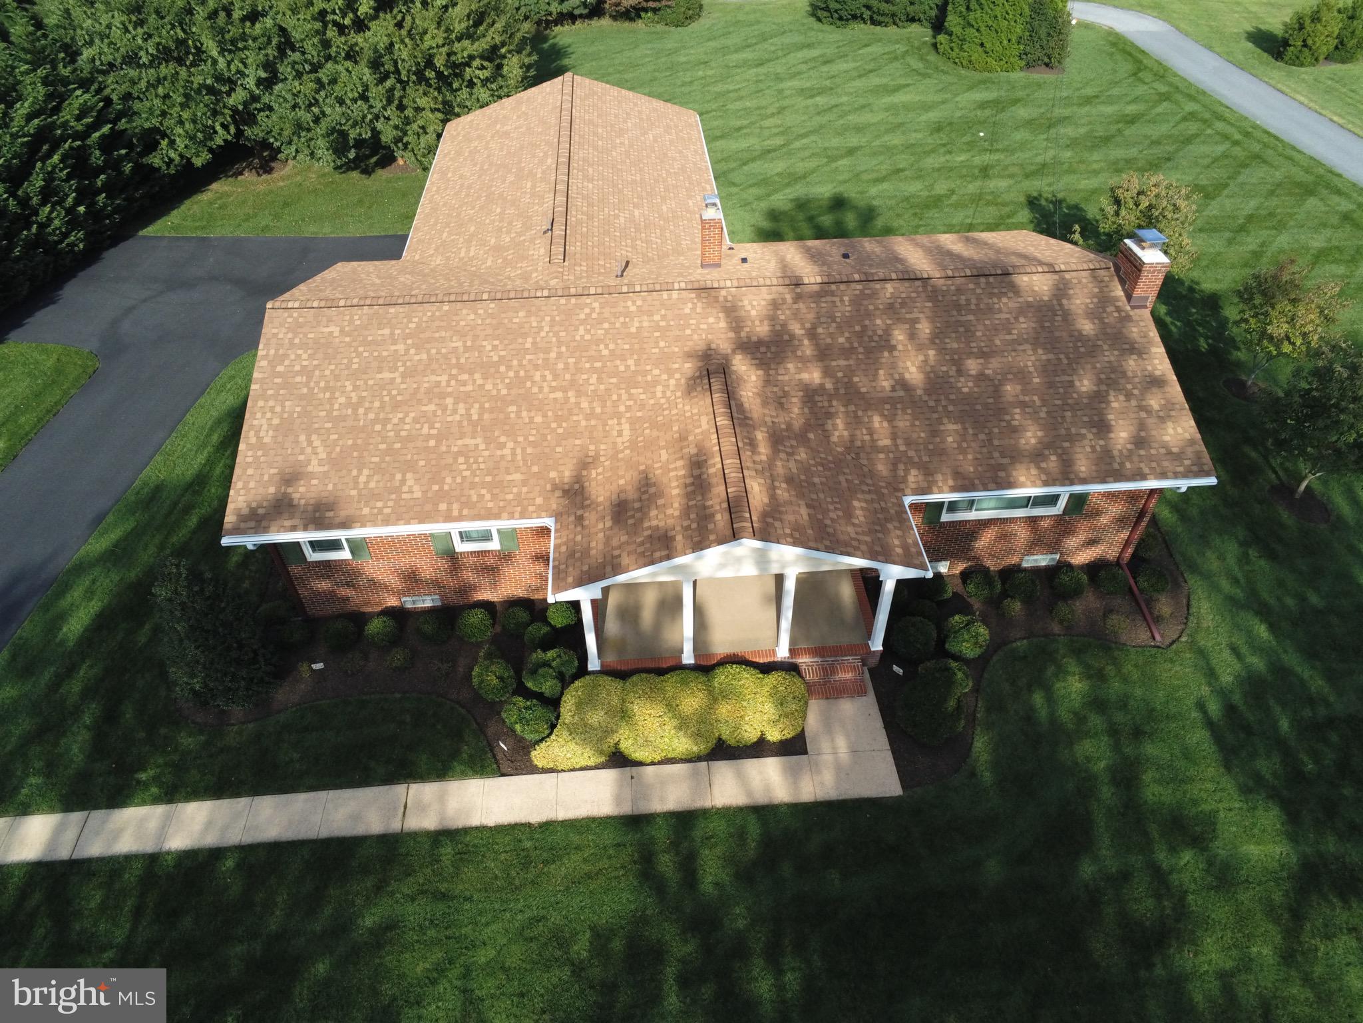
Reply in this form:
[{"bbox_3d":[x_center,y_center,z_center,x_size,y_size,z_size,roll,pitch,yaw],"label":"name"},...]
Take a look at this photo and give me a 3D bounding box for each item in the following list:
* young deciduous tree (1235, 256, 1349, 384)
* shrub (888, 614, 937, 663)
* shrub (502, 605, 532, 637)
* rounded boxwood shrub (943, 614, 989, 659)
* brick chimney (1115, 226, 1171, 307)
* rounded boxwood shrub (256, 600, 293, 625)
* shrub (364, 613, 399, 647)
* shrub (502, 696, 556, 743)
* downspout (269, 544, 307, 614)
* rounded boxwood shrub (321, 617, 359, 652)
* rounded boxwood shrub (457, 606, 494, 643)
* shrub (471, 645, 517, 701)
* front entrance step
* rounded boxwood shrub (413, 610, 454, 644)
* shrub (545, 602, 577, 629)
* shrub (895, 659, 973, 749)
[{"bbox_3d":[15.311,-4.747,23.155,2.550,3.640,2.550,-3,44,-2],"label":"young deciduous tree"},{"bbox_3d":[4.553,2.501,17.815,0.940,0.880,0.940,-4,44,-2],"label":"shrub"},{"bbox_3d":[-3.341,2.234,18.458,0.640,0.640,0.640,-4,44,-2],"label":"shrub"},{"bbox_3d":[5.574,2.445,17.716,0.867,0.807,0.867,-3,44,-2],"label":"rounded boxwood shrub"},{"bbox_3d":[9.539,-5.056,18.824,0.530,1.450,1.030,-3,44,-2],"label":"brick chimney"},{"bbox_3d":[-8.412,2.154,18.710,0.700,0.580,0.700,-4,44,-2],"label":"rounded boxwood shrub"},{"bbox_3d":[-6.074,2.401,18.324,0.690,0.680,0.690,-4,44,-2],"label":"shrub"},{"bbox_3d":[-2.784,3.793,16.568,0.931,0.721,0.931,-3,44,-2],"label":"shrub"},{"bbox_3d":[-7.849,1.211,17.906,0.100,2.750,0.085,-3,44,-2],"label":"downspout"},{"bbox_3d":[-6.831,2.461,18.133,0.720,0.625,0.720,-3,44,-2],"label":"rounded boxwood shrub"},{"bbox_3d":[-4.155,2.281,18.226,0.743,0.667,0.743,-3,44,-2],"label":"rounded boxwood shrub"},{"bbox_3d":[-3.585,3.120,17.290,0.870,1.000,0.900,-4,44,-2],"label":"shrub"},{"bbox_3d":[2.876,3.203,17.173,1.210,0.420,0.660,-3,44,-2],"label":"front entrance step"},{"bbox_3d":[-4.981,2.313,18.227,0.771,0.647,0.771,-3,44,-2],"label":"rounded boxwood shrub"},{"bbox_3d":[-2.462,2.089,18.615,0.640,0.600,0.640,-4,44,-2],"label":"shrub"},{"bbox_3d":[4.592,3.467,16.513,1.400,1.300,1.500,-4,44,-2],"label":"shrub"}]

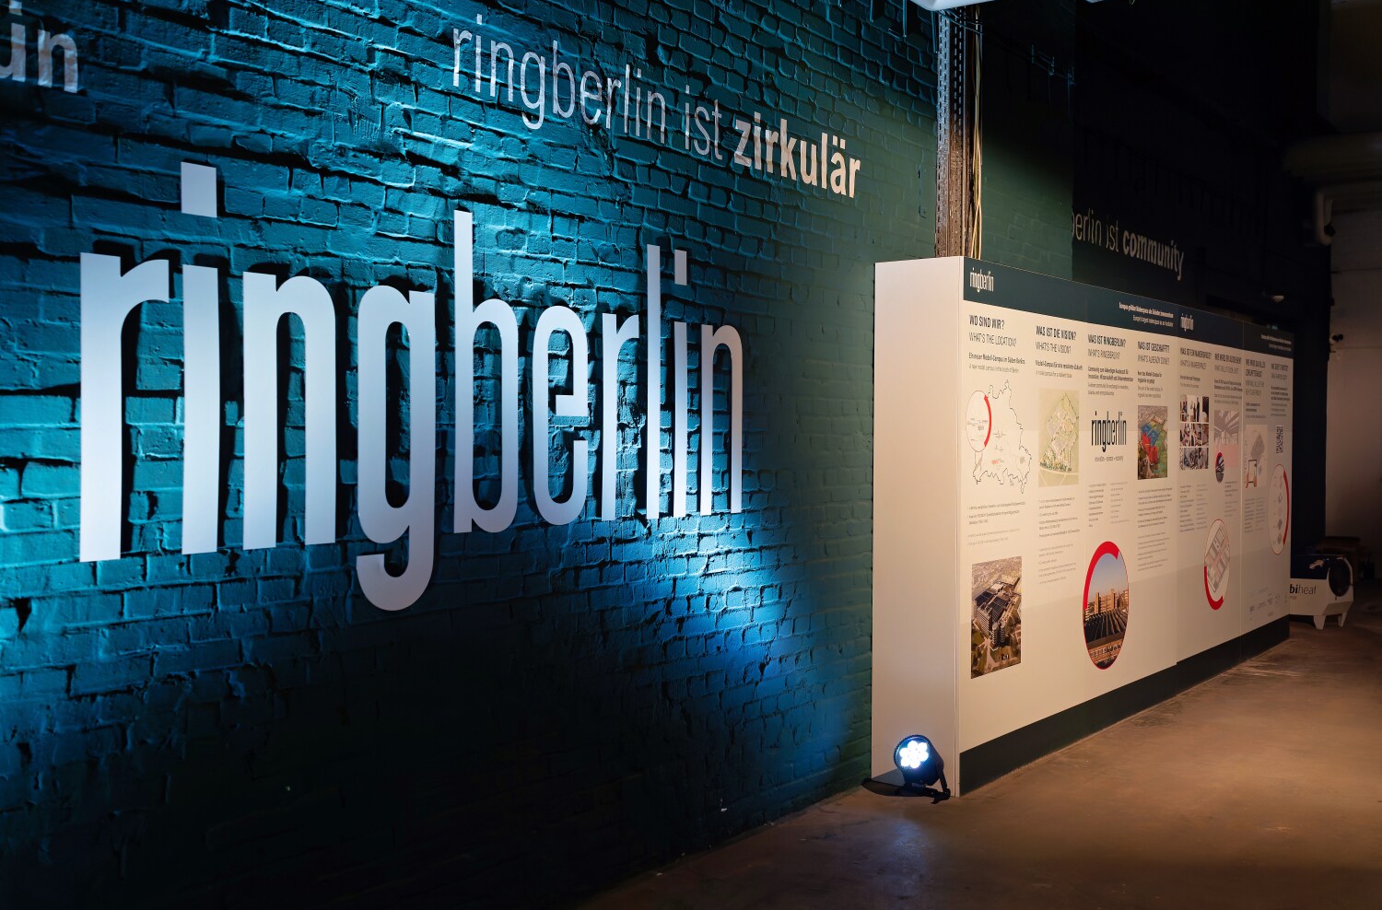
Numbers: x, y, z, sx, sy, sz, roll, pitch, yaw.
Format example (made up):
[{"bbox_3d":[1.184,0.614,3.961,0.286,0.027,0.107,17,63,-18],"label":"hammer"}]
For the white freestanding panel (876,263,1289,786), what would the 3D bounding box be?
[{"bbox_3d":[2.843,0.288,8.571,0.456,2.450,5.917,1,1,37],"label":"white freestanding panel"}]

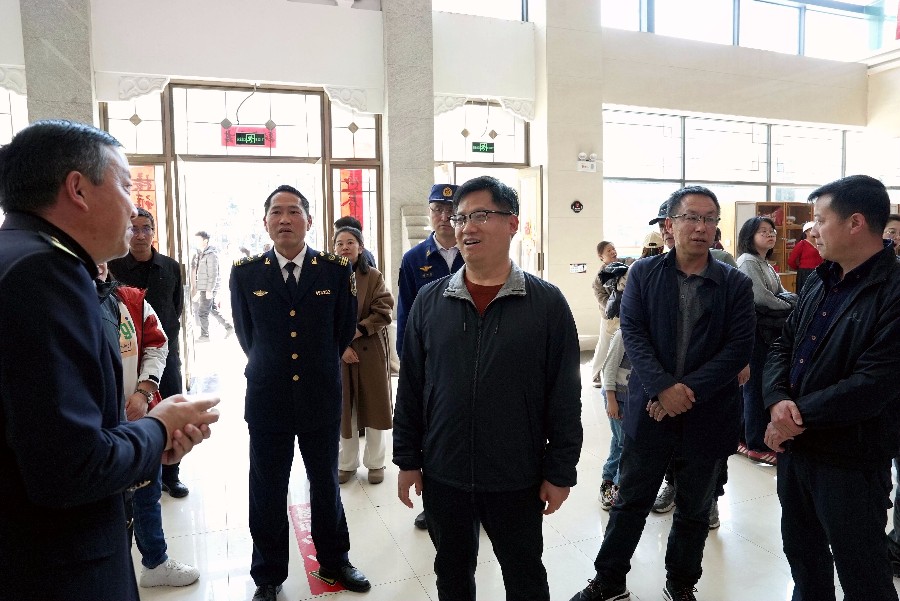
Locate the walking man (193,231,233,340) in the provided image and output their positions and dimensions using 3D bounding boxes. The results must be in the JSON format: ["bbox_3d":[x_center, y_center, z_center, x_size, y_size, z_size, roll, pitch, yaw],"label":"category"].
[{"bbox_3d":[-3.797,-0.236,9.666,0.620,1.740,0.480,-2,5,-17],"label":"walking man"}]

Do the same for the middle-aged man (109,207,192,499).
[{"bbox_3d":[-1.854,0.300,3.706,0.480,1.740,0.310,-3,5,-22],"label":"middle-aged man"}]

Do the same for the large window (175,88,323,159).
[{"bbox_3d":[-2.444,-2.168,7.333,1.780,0.832,0.120,-3,5,-20],"label":"large window"}]

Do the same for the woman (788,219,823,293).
[{"bbox_3d":[4.411,-0.141,7.463,0.360,1.670,0.480,-3,5,-20],"label":"woman"}]

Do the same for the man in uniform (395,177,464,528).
[{"bbox_3d":[-0.027,0.274,3.187,0.490,1.770,0.320,-1,4,3],"label":"man in uniform"}]

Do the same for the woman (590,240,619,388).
[{"bbox_3d":[1.700,0.148,6.359,0.460,1.550,0.420,-5,6,-42],"label":"woman"}]

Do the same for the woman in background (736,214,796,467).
[{"bbox_3d":[2.174,0.239,4.182,0.420,1.630,0.350,-4,5,-32],"label":"woman in background"}]

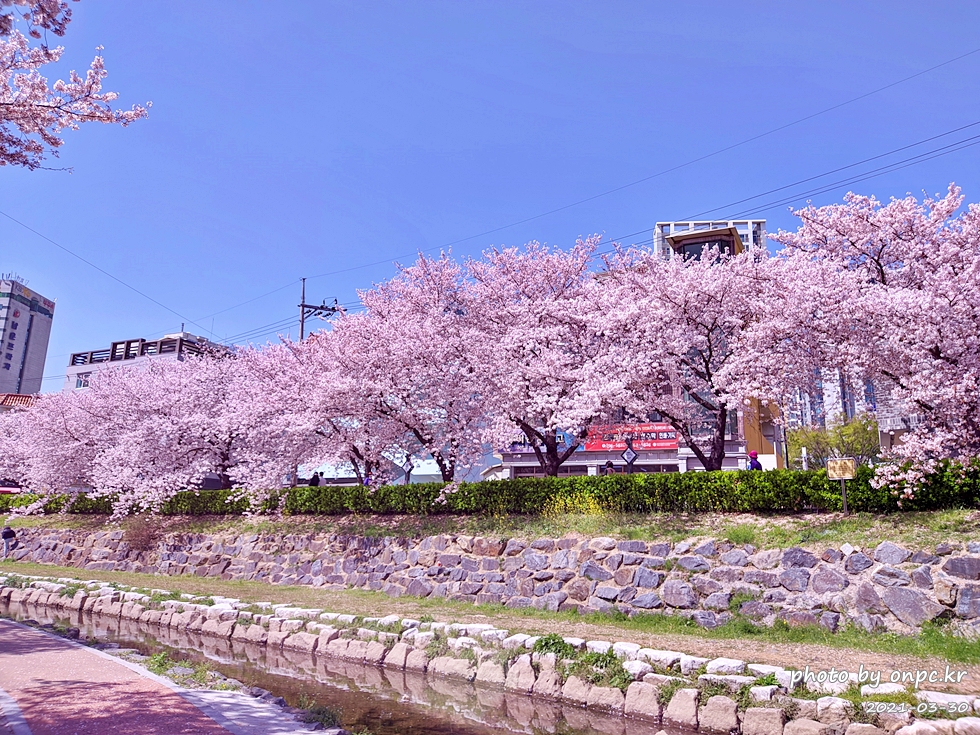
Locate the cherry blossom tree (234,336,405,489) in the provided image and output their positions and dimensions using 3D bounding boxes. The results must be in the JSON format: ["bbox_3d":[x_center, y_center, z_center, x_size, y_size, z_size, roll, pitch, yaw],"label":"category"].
[{"bbox_3d":[-7.754,2.484,33.729,7.730,8.140,7.210,-9,-17,39],"label":"cherry blossom tree"}]

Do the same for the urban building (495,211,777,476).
[{"bbox_3d":[8.979,1.911,43.731,13.480,14.720,11.000,-5,-15,26],"label":"urban building"}]

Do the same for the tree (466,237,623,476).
[{"bbox_3d":[1.994,0.209,26.287,6.180,9.790,6.390,2,-13,0],"label":"tree"}]

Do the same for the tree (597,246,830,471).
[{"bbox_3d":[6.773,0.197,22.412,7.210,8.340,7.000,-9,-17,39],"label":"tree"}]

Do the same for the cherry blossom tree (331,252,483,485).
[{"bbox_3d":[-3.135,0.536,30.194,6.800,10.610,6.800,2,-13,0],"label":"cherry blossom tree"}]

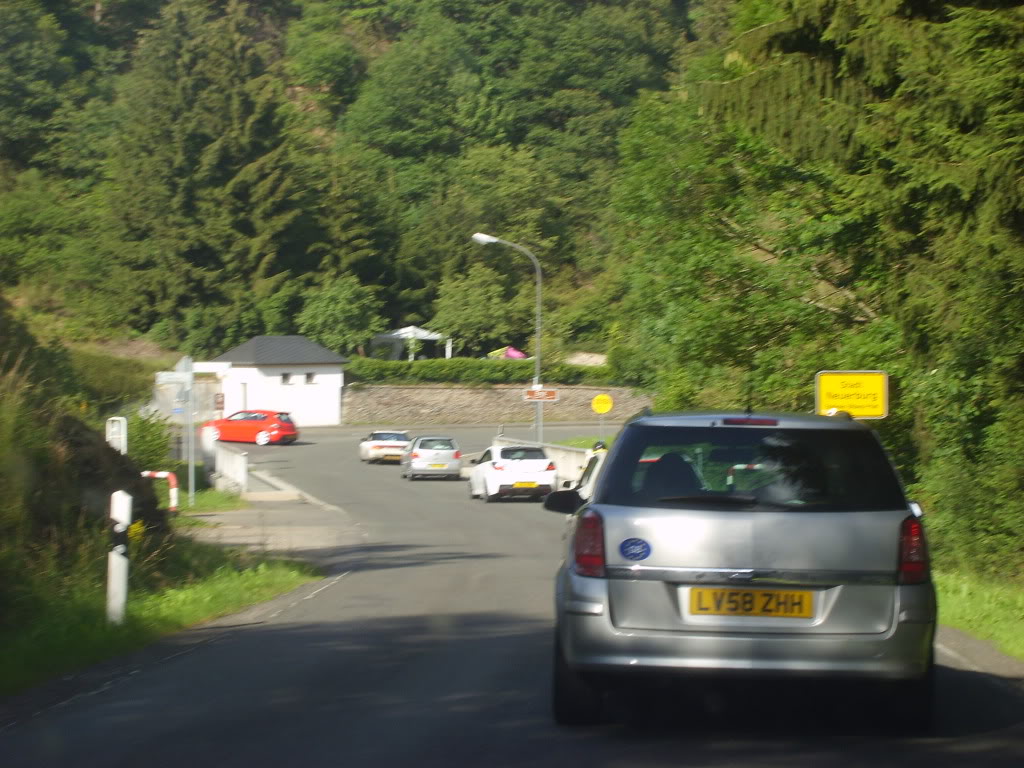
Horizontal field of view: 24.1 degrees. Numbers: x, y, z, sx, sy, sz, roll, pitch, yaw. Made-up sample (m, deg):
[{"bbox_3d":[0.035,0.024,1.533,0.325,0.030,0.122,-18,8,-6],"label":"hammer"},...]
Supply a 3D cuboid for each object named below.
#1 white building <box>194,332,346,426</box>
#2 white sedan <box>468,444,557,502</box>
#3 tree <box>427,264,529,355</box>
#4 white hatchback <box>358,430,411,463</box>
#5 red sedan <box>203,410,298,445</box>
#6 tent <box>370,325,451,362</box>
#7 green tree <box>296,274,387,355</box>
[{"bbox_3d":[-12.690,-0.130,132.000,3.800,5.100,7.400,0,0,40],"label":"white building"},{"bbox_3d":[0.000,2.340,64.000,1.810,1.440,4.250,0,0,-10],"label":"white sedan"},{"bbox_3d":[-1.885,-3.742,139.000,5.900,6.500,5.900,0,0,0],"label":"tree"},{"bbox_3d":[-4.860,2.350,92.300,1.810,1.330,4.400,0,0,-9],"label":"white hatchback"},{"bbox_3d":[-11.840,1.990,107.800,4.330,1.460,1.800,0,0,25],"label":"red sedan"},{"bbox_3d":[-5.731,-2.016,138.000,3.100,2.700,3.100,-1,0,-45],"label":"tent"},{"bbox_3d":[-9.962,-3.418,140.000,5.200,5.800,5.200,0,0,0],"label":"green tree"}]

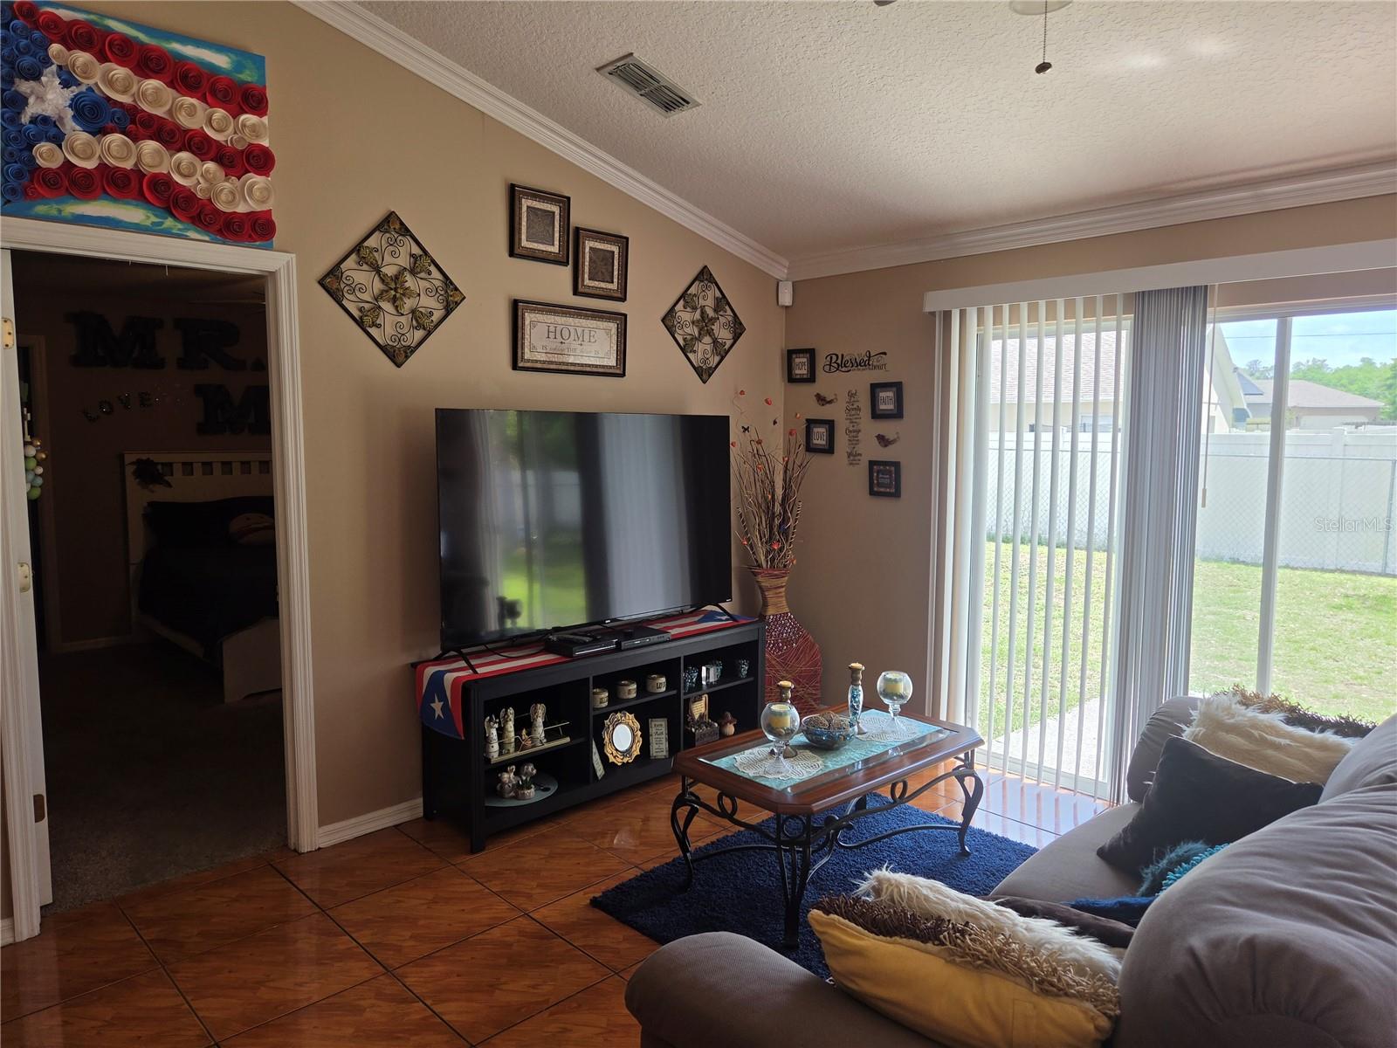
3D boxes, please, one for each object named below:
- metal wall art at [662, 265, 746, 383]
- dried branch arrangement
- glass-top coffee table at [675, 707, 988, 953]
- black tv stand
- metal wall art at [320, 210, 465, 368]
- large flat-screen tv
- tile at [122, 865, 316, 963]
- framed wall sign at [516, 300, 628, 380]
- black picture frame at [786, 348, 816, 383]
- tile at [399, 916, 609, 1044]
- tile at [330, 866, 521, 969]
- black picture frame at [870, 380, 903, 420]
[{"bbox_3d":[0.043,-0.980,4.580,0.585,0.575,0.020,-5,8,-44],"label":"metal wall art"},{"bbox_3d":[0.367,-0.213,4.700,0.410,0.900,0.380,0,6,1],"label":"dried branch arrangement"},{"bbox_3d":[0.454,0.974,3.175,1.045,0.455,0.620,-5,8,-42],"label":"glass-top coffee table"},{"bbox_3d":[-0.400,0.811,4.019,1.604,0.635,0.418,-5,8,-44],"label":"black tv stand"},{"bbox_3d":[-1.119,-0.870,3.457,0.583,0.574,0.020,-5,8,-44],"label":"metal wall art"},{"bbox_3d":[-0.425,-0.021,4.004,1.550,0.907,0.075,-5,8,-44],"label":"large flat-screen tv"},{"bbox_3d":[-1.517,1.237,2.965,0.455,0.010,0.455,-5,8,-44],"label":"tile"},{"bbox_3d":[-0.538,-0.791,4.010,0.585,0.283,0.030,-5,8,-44],"label":"framed wall sign"},{"bbox_3d":[0.541,-0.835,4.925,0.020,0.175,0.178,-5,8,-44],"label":"black picture frame"},{"bbox_3d":[-0.553,1.273,2.629,0.455,0.010,0.455,-5,8,-44],"label":"tile"},{"bbox_3d":[-0.871,1.240,2.956,0.455,0.010,0.455,-5,8,-44],"label":"tile"},{"bbox_3d":[0.917,-0.605,4.558,0.020,0.176,0.178,-5,8,-44],"label":"black picture frame"}]

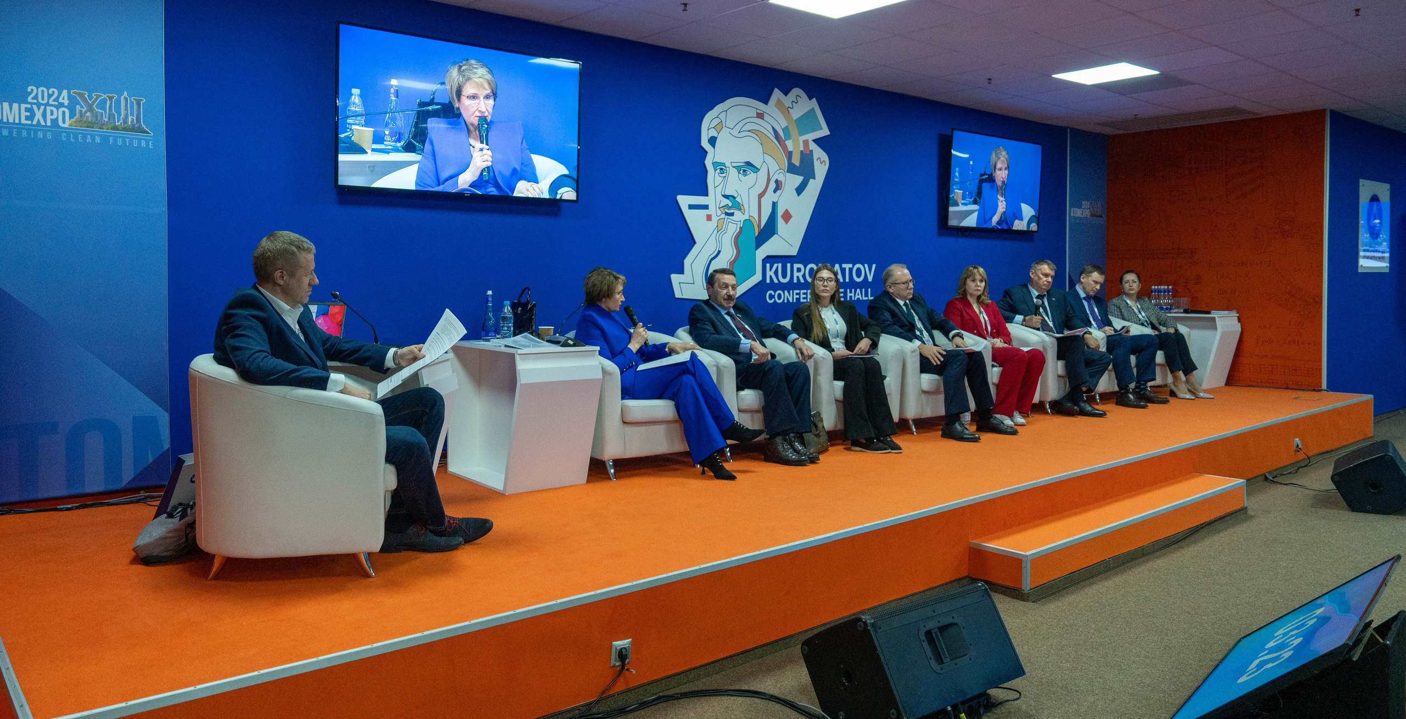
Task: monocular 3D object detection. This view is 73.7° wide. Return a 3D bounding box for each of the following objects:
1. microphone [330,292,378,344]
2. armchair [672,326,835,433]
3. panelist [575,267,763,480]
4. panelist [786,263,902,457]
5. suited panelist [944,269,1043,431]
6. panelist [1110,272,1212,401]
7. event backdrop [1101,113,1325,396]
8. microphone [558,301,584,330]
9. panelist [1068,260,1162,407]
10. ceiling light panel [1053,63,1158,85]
[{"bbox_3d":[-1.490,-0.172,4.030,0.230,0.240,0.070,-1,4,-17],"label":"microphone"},{"bbox_3d":[0.187,0.177,5.724,0.800,0.750,0.750,-2,4,-39],"label":"armchair"},{"bbox_3d":[-0.188,0.042,5.011,1.000,1.080,0.560,3,4,33],"label":"panelist"},{"bbox_3d":[0.946,-0.056,6.075,0.560,1.160,0.920,-2,4,-39],"label":"panelist"},{"bbox_3d":[2.124,-0.128,6.923,0.500,1.110,0.880,-1,4,-25],"label":"suited panelist"},{"bbox_3d":[4.120,-0.269,8.639,0.560,1.150,0.950,-2,4,-39],"label":"panelist"},{"bbox_3d":[5.049,-1.064,9.400,0.080,2.580,2.110,-3,4,-40],"label":"event backdrop"},{"bbox_3d":[-0.701,-0.218,5.058,0.190,0.190,0.050,-2,3,-34],"label":"microphone"},{"bbox_3d":[3.444,-0.224,7.932,0.560,1.140,0.880,-2,4,-33],"label":"panelist"},{"bbox_3d":[3.076,-2.173,7.154,0.595,0.025,0.595,-3,4,-40],"label":"ceiling light panel"}]

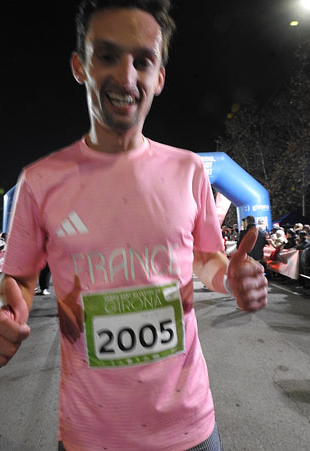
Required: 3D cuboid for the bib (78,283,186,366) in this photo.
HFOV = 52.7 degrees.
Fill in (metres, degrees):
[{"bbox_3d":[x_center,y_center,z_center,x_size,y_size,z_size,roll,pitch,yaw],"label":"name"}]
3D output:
[{"bbox_3d":[-0.043,0.214,0.667,0.211,0.155,0.024,-6,0,-9],"label":"bib"}]

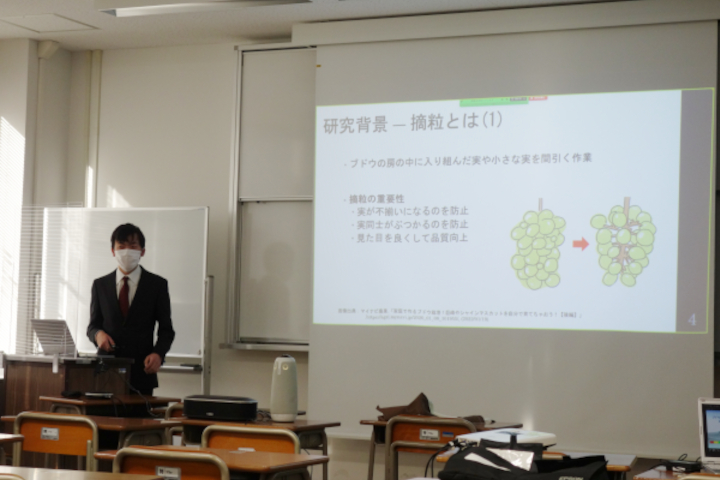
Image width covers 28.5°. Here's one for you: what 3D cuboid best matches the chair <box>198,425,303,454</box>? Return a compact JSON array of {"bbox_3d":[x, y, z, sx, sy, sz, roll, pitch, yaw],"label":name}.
[{"bbox_3d":[-0.286,1.028,4.888,0.370,0.785,0.470,0,-3,25],"label":"chair"}]

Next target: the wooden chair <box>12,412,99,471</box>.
[{"bbox_3d":[-1.005,1.030,5.268,0.370,0.785,0.470,0,-4,30],"label":"wooden chair"}]

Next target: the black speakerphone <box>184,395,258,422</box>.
[{"bbox_3d":[-0.536,0.693,5.851,0.315,0.087,0.170,0,-3,18],"label":"black speakerphone"}]

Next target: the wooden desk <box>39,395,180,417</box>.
[{"bbox_3d":[-1.272,1.159,7.194,0.400,0.730,0.600,-2,-4,45],"label":"wooden desk"}]

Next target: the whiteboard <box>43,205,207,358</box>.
[{"bbox_3d":[-1.460,0.247,8.675,1.200,0.905,0.035,0,-3,25],"label":"whiteboard"}]

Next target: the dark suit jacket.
[{"bbox_3d":[-1.293,0.496,8.000,0.485,0.690,0.300,1,-3,3],"label":"dark suit jacket"}]

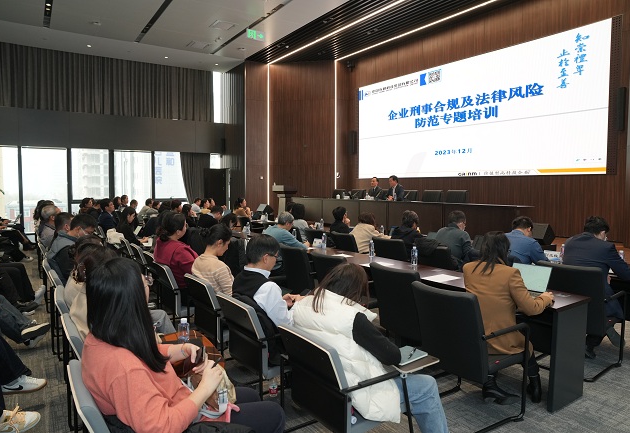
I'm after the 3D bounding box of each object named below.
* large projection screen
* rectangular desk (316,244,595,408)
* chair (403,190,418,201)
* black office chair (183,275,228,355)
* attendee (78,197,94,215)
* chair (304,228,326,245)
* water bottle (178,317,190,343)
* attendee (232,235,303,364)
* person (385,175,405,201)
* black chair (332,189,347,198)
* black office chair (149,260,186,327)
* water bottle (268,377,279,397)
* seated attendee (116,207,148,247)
[{"bbox_3d":[3.688,-2.587,11.615,0.080,3.060,7.420,-3,5,-36],"label":"large projection screen"},{"bbox_3d":[1.014,0.943,4.765,0.580,0.750,3.440,-3,5,-35],"label":"rectangular desk"},{"bbox_3d":[1.961,-0.085,9.600,0.620,0.980,0.580,-3,5,-35],"label":"chair"},{"bbox_3d":[-0.708,0.917,3.528,0.620,0.870,0.600,-2,5,-34],"label":"black office chair"},{"bbox_3d":[-5.438,0.246,10.400,0.780,1.290,0.500,-3,5,-35],"label":"attendee"},{"bbox_3d":[0.261,0.653,7.096,0.600,0.940,0.570,-4,6,-42],"label":"chair"},{"bbox_3d":[-0.729,0.667,2.427,0.063,0.195,0.063,-3,5,-34],"label":"water bottle"},{"bbox_3d":[-0.259,0.757,3.341,0.800,1.280,0.550,-3,5,-36],"label":"attendee"},{"bbox_3d":[1.720,-0.242,9.550,0.750,1.300,0.550,-3,5,-35],"label":"person"},{"bbox_3d":[0.555,-0.276,12.748,0.600,1.020,0.560,-3,5,-35],"label":"black chair"},{"bbox_3d":[-1.350,0.912,4.644,0.600,0.830,0.580,-3,5,-35],"label":"black office chair"},{"bbox_3d":[-0.326,1.348,3.427,0.064,0.155,0.064,-3,5,-36],"label":"water bottle"},{"bbox_3d":[-2.838,0.498,6.957,0.780,1.310,0.520,-3,5,-35],"label":"seated attendee"}]

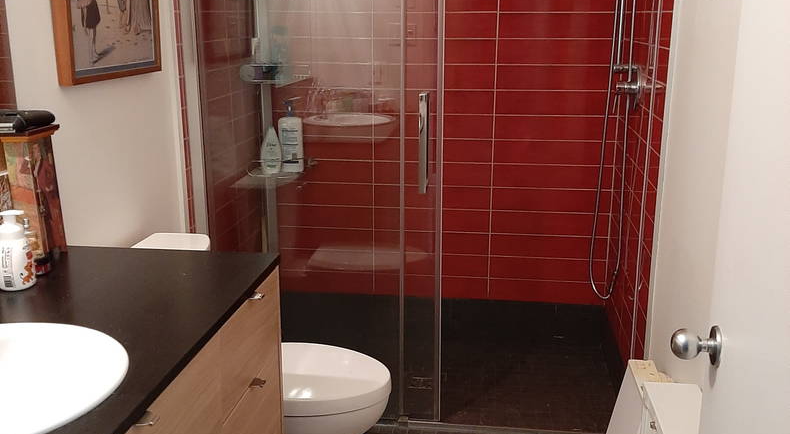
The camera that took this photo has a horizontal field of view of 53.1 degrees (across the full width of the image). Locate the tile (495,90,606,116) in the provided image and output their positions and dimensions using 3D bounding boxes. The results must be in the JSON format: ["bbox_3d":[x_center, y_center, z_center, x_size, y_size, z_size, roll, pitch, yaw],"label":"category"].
[{"bbox_3d":[0.659,-0.465,3.232,0.500,0.100,0.009,2,16,6],"label":"tile"}]

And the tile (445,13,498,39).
[{"bbox_3d":[0.162,-0.775,3.205,0.505,0.100,0.010,2,16,7],"label":"tile"}]

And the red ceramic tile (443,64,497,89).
[{"bbox_3d":[0.162,-0.578,3.262,0.505,0.100,0.010,2,16,7],"label":"red ceramic tile"}]

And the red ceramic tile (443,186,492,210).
[{"bbox_3d":[0.162,-0.086,3.405,0.505,0.100,0.010,2,16,7],"label":"red ceramic tile"}]

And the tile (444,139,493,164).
[{"bbox_3d":[0.159,-0.283,3.339,0.500,0.100,0.009,2,16,6],"label":"tile"}]

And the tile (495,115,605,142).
[{"bbox_3d":[0.661,-0.364,3.259,0.498,0.100,0.010,2,16,7],"label":"tile"}]

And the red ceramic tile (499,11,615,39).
[{"bbox_3d":[0.659,-0.760,3.147,0.500,0.100,0.009,2,16,6],"label":"red ceramic tile"}]

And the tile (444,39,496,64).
[{"bbox_3d":[0.162,-0.677,3.234,0.505,0.100,0.010,2,16,7],"label":"tile"}]

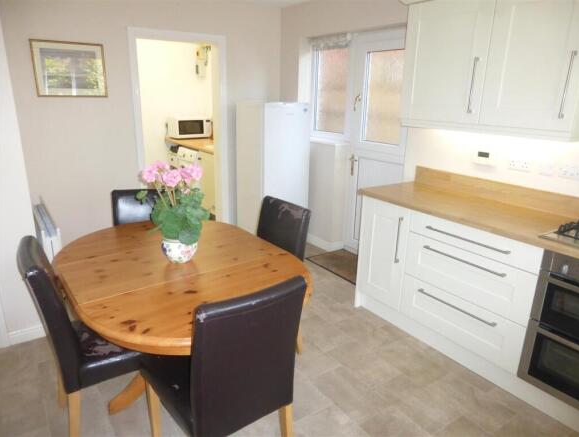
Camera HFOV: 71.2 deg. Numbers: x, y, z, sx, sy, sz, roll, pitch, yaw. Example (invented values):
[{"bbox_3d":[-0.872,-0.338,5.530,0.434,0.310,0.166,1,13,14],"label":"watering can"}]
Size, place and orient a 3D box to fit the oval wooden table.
[{"bbox_3d":[-0.558,0.572,2.140,1.050,0.753,1.530,-10,20,-34],"label":"oval wooden table"}]

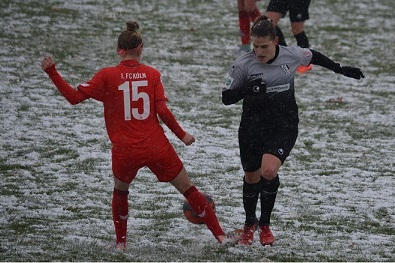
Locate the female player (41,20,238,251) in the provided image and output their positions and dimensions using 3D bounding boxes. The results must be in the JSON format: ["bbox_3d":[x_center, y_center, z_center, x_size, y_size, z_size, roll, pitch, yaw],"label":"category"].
[{"bbox_3d":[-0.405,0.030,22.900,1.360,1.610,0.720,0,9,0],"label":"female player"}]

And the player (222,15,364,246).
[{"bbox_3d":[0.675,-0.005,23.100,0.980,1.630,0.600,2,9,10],"label":"player"}]

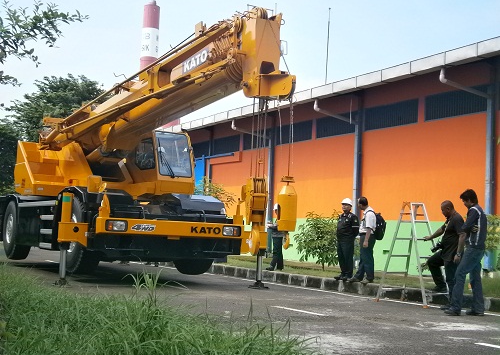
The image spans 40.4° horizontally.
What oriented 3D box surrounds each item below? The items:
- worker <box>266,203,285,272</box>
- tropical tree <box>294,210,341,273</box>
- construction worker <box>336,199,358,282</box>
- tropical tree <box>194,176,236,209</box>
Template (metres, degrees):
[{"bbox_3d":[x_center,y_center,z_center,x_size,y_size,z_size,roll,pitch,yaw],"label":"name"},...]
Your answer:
[{"bbox_3d":[0.624,1.455,16.600,0.440,1.660,0.500,3,-5,-21],"label":"worker"},{"bbox_3d":[1.820,1.562,16.700,1.420,1.500,1.400,1,-4,3],"label":"tropical tree"},{"bbox_3d":[2.004,1.288,14.100,0.500,1.700,0.380,-2,-6,41],"label":"construction worker"},{"bbox_3d":[-1.393,1.296,22.000,2.100,2.600,2.000,1,-4,3],"label":"tropical tree"}]

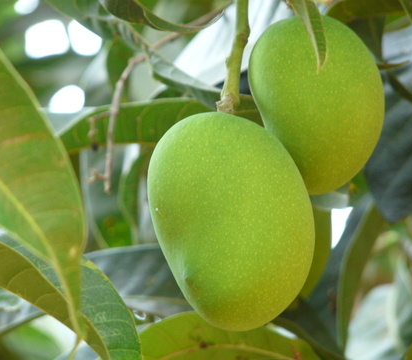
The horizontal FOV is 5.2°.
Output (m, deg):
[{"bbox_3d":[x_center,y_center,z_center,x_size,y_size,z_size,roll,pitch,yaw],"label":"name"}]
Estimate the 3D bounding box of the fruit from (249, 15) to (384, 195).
[{"bbox_3d":[0.058,-0.041,2.350,0.068,0.096,0.066,-13,-7,0],"label":"fruit"}]

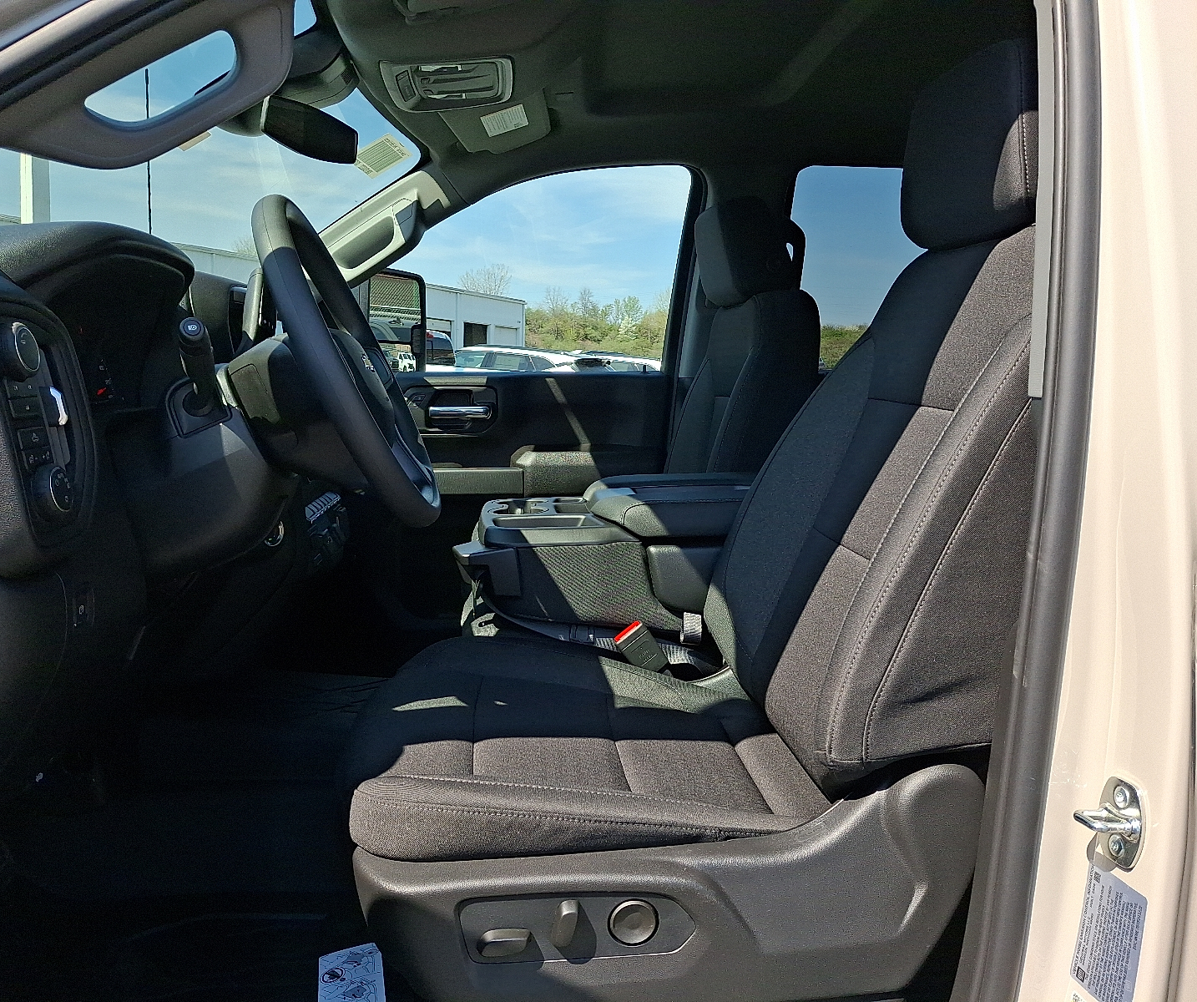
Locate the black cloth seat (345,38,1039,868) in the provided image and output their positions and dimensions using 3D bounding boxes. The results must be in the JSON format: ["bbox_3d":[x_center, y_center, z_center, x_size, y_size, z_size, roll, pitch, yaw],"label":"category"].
[{"bbox_3d":[0.118,-0.099,1.101,0.788,0.813,0.540,1,7,-6],"label":"black cloth seat"}]

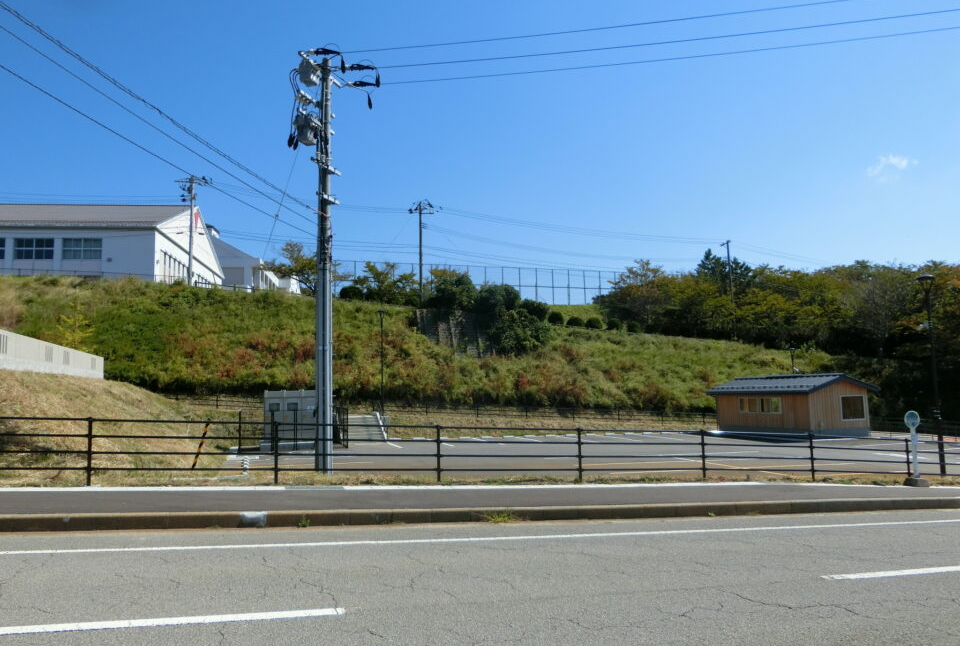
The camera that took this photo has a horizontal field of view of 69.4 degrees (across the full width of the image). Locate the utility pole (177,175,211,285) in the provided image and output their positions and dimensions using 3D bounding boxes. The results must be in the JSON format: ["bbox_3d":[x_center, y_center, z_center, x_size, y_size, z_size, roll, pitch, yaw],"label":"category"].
[{"bbox_3d":[-23.072,-7.436,55.462,2.500,8.973,1.600,1,-6,-18],"label":"utility pole"}]

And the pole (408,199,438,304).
[{"bbox_3d":[-5.116,-6.335,61.497,2.400,9.464,1.500,-1,-6,-6],"label":"pole"}]

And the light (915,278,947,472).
[{"bbox_3d":[12.779,1.419,19.493,0.550,5.695,0.550,-3,-6,19],"label":"light"}]

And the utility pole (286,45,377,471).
[{"bbox_3d":[-3.334,-1.492,15.827,1.600,9.810,1.900,-3,-6,18],"label":"utility pole"}]

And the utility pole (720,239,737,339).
[{"bbox_3d":[23.399,-3.151,64.484,0.500,9.400,1.500,1,-6,-19],"label":"utility pole"}]

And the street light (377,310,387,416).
[{"bbox_3d":[-5.374,2.121,38.097,0.500,5.768,0.500,-1,-6,0],"label":"street light"}]

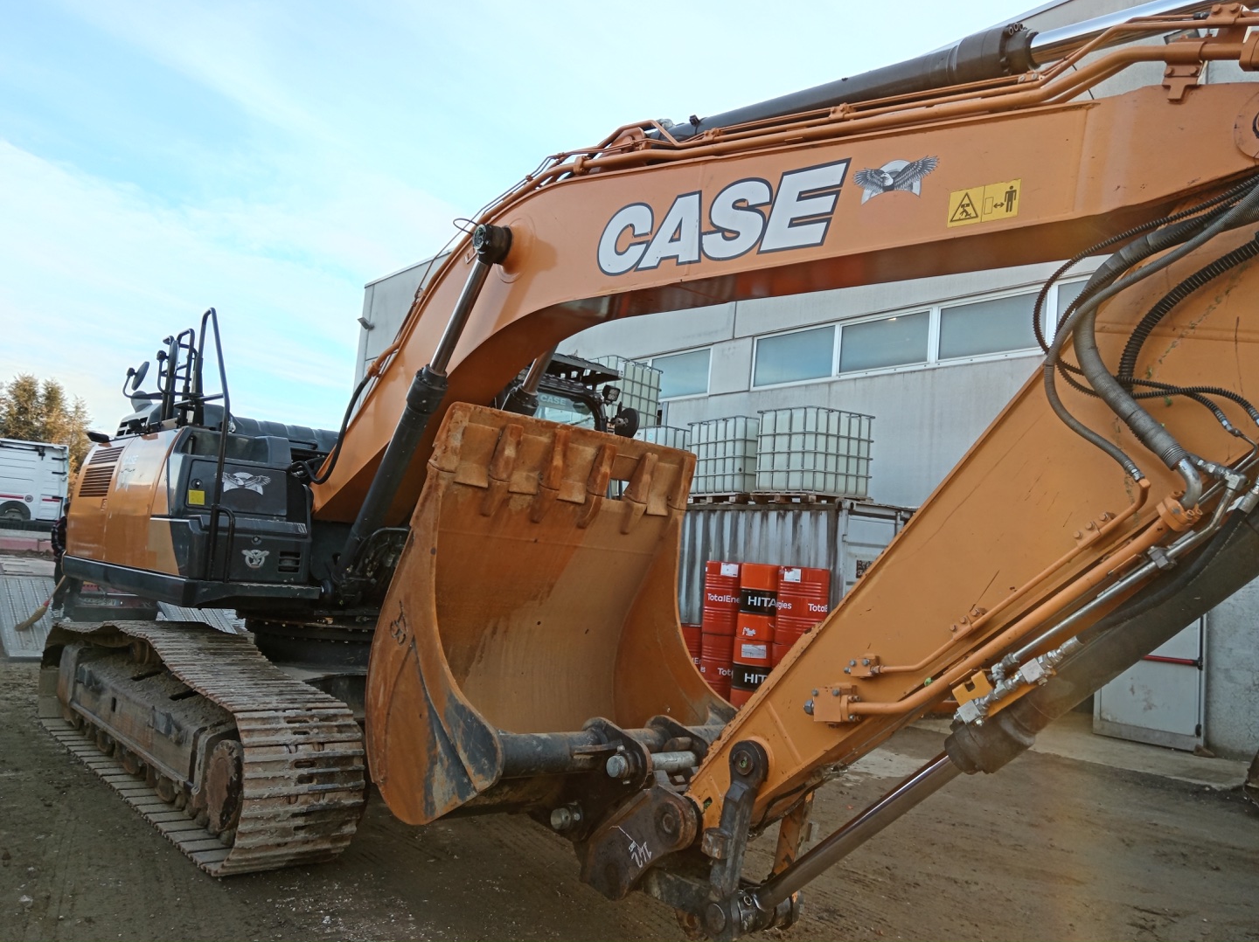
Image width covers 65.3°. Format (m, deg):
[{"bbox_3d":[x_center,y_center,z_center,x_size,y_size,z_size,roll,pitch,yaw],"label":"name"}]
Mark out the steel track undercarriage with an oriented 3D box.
[{"bbox_3d":[-3.110,1.538,6.539,0.600,0.970,4.800,10,-8,-40],"label":"steel track undercarriage"}]

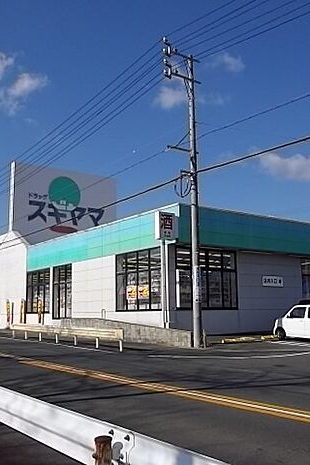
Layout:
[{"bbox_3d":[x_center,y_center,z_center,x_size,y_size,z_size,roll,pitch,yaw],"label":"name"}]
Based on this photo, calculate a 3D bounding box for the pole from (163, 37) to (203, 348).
[{"bbox_3d":[1.214,-1.701,19.918,2.100,12.700,0.600,6,-11,-36],"label":"pole"}]

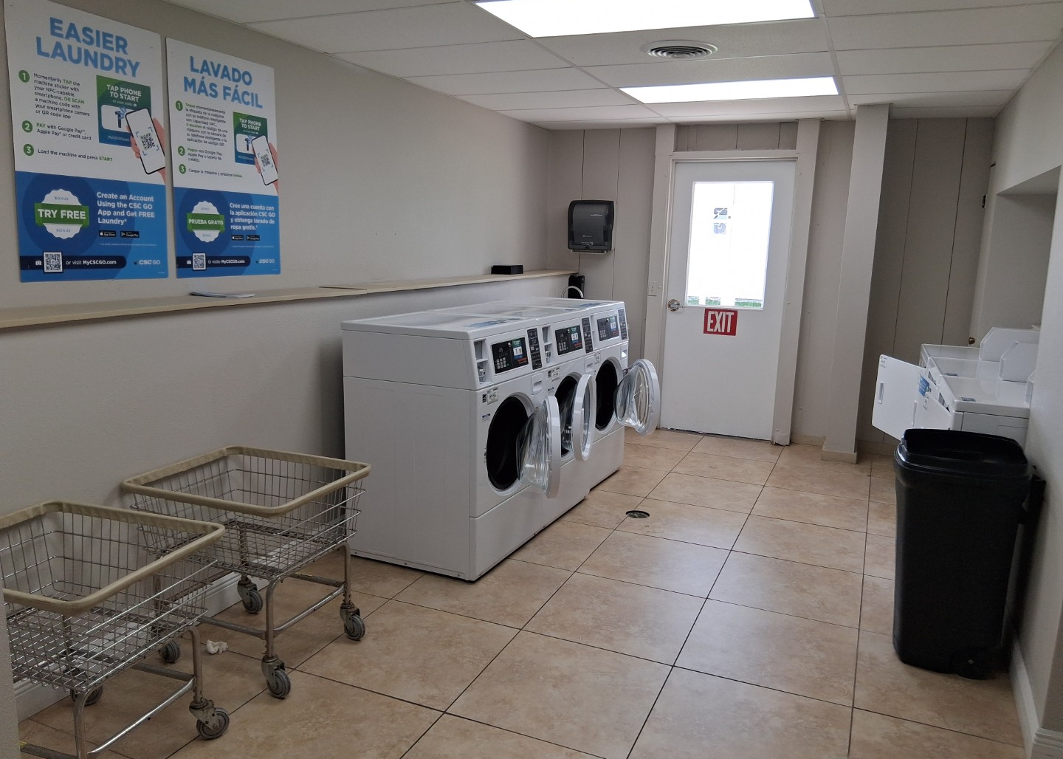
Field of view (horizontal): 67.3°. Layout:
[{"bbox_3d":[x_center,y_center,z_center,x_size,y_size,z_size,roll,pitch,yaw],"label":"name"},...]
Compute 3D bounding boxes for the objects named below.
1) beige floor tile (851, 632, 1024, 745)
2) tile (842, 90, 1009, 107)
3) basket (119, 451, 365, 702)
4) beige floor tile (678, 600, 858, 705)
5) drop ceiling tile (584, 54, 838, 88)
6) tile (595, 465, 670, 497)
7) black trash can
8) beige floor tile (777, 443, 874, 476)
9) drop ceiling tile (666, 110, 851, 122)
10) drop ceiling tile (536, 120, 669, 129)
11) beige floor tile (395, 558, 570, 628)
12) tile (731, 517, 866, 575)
[{"bbox_3d":[1.417,1.082,2.846,0.479,0.010,0.603,6,11,23],"label":"beige floor tile"},{"bbox_3d":[2.356,-1.671,4.766,0.850,0.016,0.600,6,11,23],"label":"tile"},{"bbox_3d":[-0.985,0.653,2.838,0.660,0.655,0.540,6,11,23],"label":"basket"},{"bbox_3d":[0.899,1.008,2.998,0.592,0.010,0.592,6,11,23],"label":"beige floor tile"},{"bbox_3d":[0.908,-1.579,4.072,1.210,0.016,0.600,6,11,23],"label":"drop ceiling tile"},{"bbox_3d":[0.524,0.633,5.076,0.592,0.010,0.592,6,11,23],"label":"tile"},{"bbox_3d":[1.572,0.629,2.988,0.450,0.820,0.460,6,11,23],"label":"black trash can"},{"bbox_3d":[2.132,0.568,5.781,0.603,0.010,0.603,6,11,23],"label":"beige floor tile"},{"bbox_3d":[1.580,-1.844,5.627,1.200,0.016,0.440,6,11,23],"label":"drop ceiling tile"},{"bbox_3d":[0.565,-1.970,6.149,1.064,0.016,0.422,6,11,23],"label":"drop ceiling tile"},{"bbox_3d":[-0.193,0.904,3.498,0.600,0.010,0.600,6,11,23],"label":"beige floor tile"},{"bbox_3d":[1.392,0.842,4.118,0.600,0.010,0.600,6,11,23],"label":"tile"}]

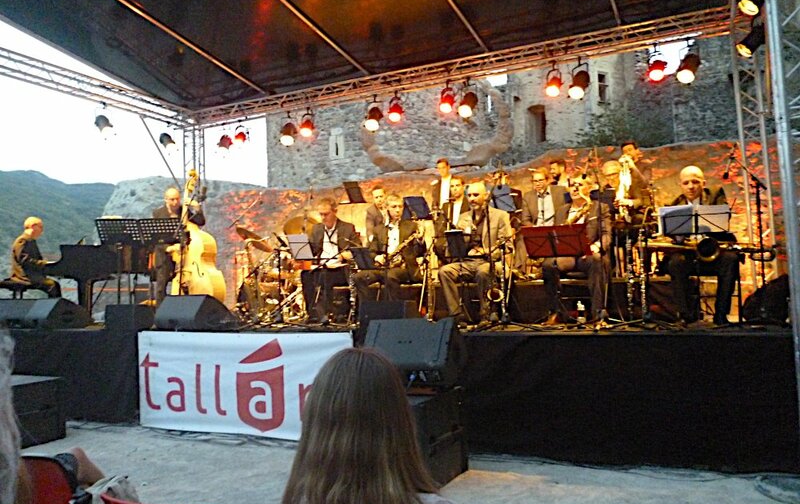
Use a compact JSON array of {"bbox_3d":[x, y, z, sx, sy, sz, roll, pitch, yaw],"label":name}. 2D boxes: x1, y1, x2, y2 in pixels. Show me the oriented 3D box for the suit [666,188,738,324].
[{"bbox_3d":[2.563,0.038,5.500,0.560,1.100,0.680,-4,-4,24],"label":"suit"}]

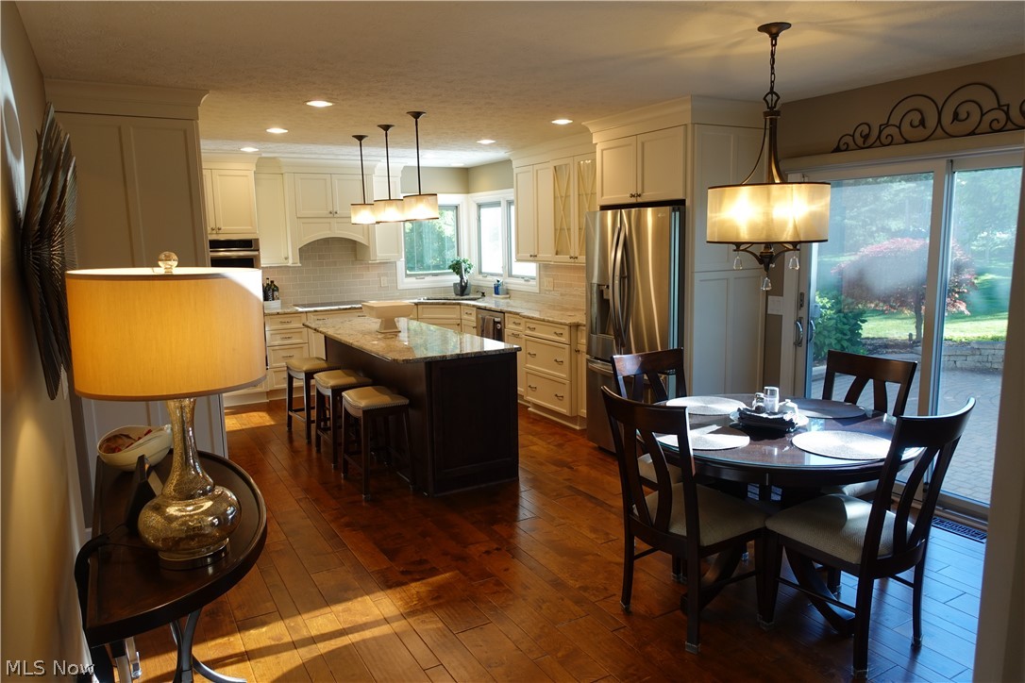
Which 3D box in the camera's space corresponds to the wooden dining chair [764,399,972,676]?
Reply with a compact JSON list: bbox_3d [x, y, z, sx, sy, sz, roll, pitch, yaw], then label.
[{"bbox_3d":[1.354,0.699,2.653,0.490,1.015,0.630,-6,10,-30],"label":"wooden dining chair"}]

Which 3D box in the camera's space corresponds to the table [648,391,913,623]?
[{"bbox_3d":[1.131,0.747,3.102,1.190,0.765,1.190,-6,10,-29],"label":"table"}]

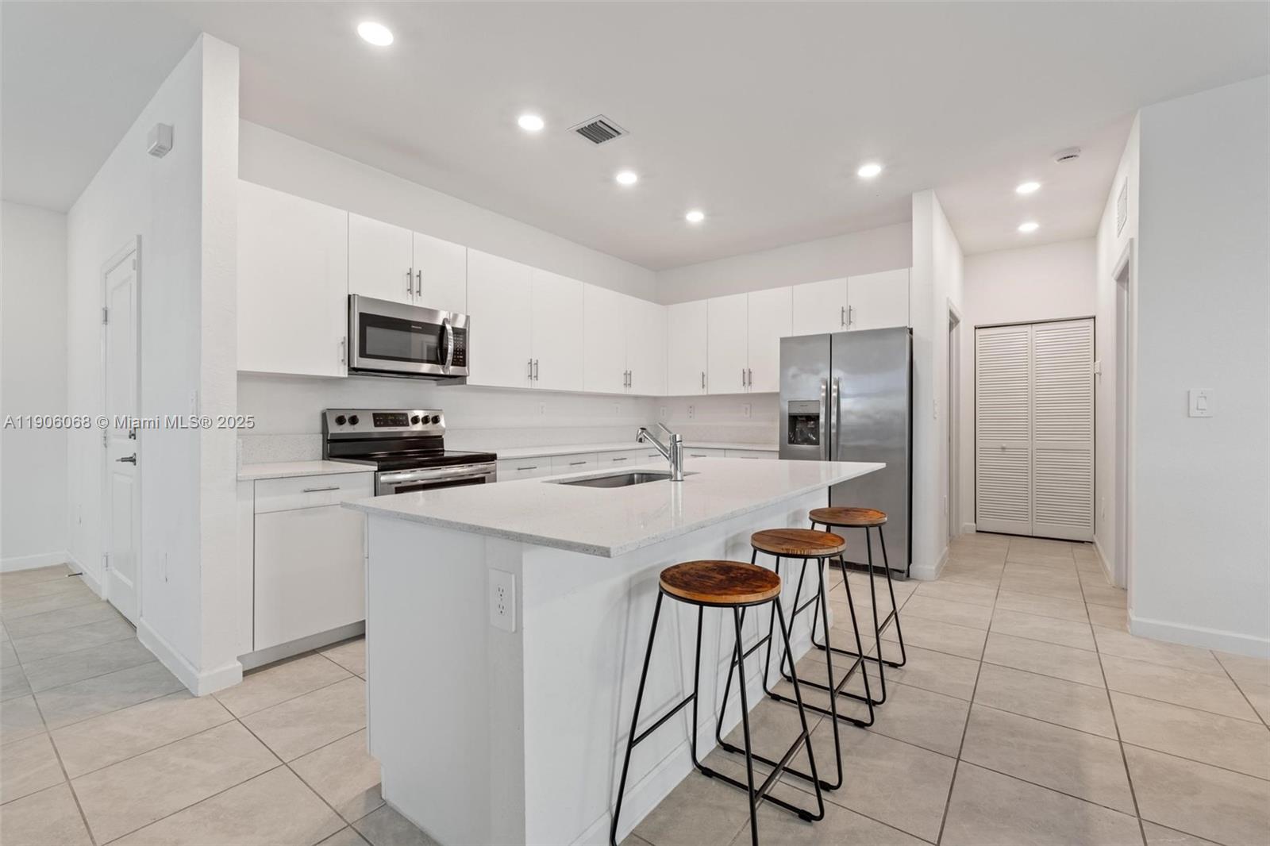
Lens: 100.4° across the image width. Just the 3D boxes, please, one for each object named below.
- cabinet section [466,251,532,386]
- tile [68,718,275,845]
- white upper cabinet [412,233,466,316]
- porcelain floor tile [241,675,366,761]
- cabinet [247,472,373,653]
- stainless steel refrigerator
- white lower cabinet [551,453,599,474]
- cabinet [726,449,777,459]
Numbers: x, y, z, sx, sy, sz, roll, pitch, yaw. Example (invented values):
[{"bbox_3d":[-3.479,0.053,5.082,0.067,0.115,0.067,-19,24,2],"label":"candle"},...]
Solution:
[{"bbox_3d":[-0.958,-0.714,3.763,0.022,0.914,0.573,0,0,37],"label":"cabinet section"},{"bbox_3d":[-1.476,1.131,1.709,0.445,0.010,0.445,0,0,37],"label":"tile"},{"bbox_3d":[-1.369,-0.945,3.485,0.336,0.456,0.382,0,1,37],"label":"white upper cabinet"},{"bbox_3d":[-1.208,1.136,2.064,0.444,0.010,0.442,0,0,37],"label":"porcelain floor tile"},{"bbox_3d":[-1.759,0.637,2.728,0.610,0.775,0.535,0,0,37],"label":"cabinet"},{"bbox_3d":[1.736,0.220,4.231,0.915,1.780,0.820,0,0,37],"label":"stainless steel refrigerator"},{"bbox_3d":[-0.680,0.676,4.153,0.604,0.879,0.505,0,0,37],"label":"white lower cabinet"},{"bbox_3d":[1.173,0.670,4.730,0.476,0.880,0.630,0,1,37],"label":"cabinet"}]

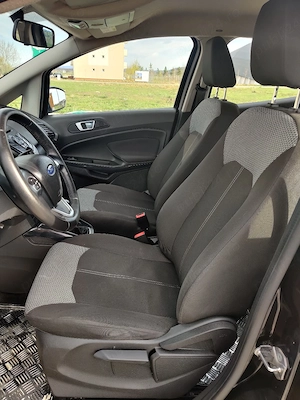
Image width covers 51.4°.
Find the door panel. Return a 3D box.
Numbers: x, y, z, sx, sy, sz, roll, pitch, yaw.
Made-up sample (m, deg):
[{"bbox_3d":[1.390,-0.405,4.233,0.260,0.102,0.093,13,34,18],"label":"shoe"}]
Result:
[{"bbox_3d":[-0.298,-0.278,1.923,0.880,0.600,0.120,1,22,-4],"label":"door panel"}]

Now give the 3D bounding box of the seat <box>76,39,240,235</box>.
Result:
[{"bbox_3d":[-0.020,-0.248,1.596,0.830,1.070,0.520,1,22,-4],"label":"seat"}]

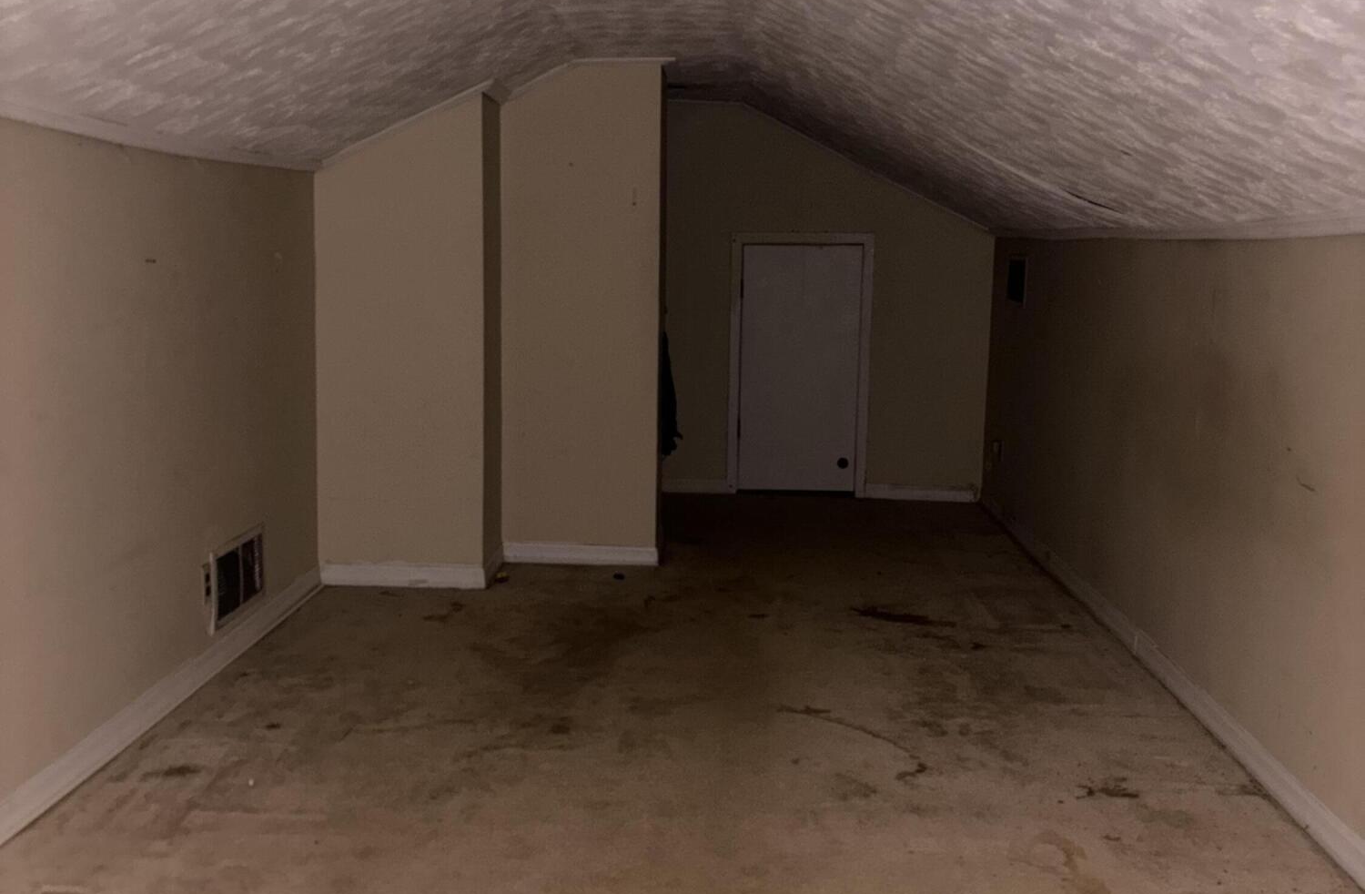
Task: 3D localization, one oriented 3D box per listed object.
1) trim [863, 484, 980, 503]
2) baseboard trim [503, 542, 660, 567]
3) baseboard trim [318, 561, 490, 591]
[{"bbox_3d":[1.246,0.241,7.122,0.584,0.078,0.018,1,8,2],"label":"trim"},{"bbox_3d":[-0.407,0.433,5.537,0.625,0.084,0.018,1,8,2],"label":"baseboard trim"},{"bbox_3d":[-1.040,0.482,5.110,0.618,0.085,0.018,1,8,2],"label":"baseboard trim"}]

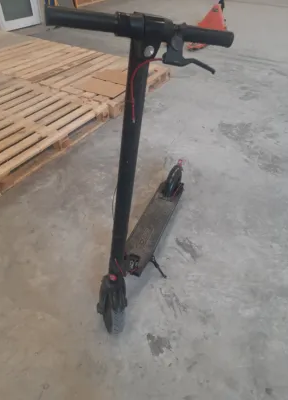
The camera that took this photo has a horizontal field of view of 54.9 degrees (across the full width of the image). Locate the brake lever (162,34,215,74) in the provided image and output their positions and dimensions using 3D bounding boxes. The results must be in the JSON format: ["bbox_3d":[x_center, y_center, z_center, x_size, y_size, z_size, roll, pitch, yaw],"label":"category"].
[{"bbox_3d":[0.102,-0.335,0.639,0.125,0.062,0.060,2,43,-8],"label":"brake lever"}]

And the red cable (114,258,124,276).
[{"bbox_3d":[-0.089,0.257,1.050,0.040,0.090,0.035,-2,43,-4],"label":"red cable"}]

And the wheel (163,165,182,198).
[{"bbox_3d":[0.186,-0.110,1.746,0.055,0.210,0.210,18,46,14],"label":"wheel"}]

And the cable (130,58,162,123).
[{"bbox_3d":[0.005,-0.263,0.679,0.080,0.155,0.040,-2,43,-4],"label":"cable"}]

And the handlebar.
[{"bbox_3d":[-0.005,-0.394,0.635,0.430,0.055,0.060,2,43,-8],"label":"handlebar"}]

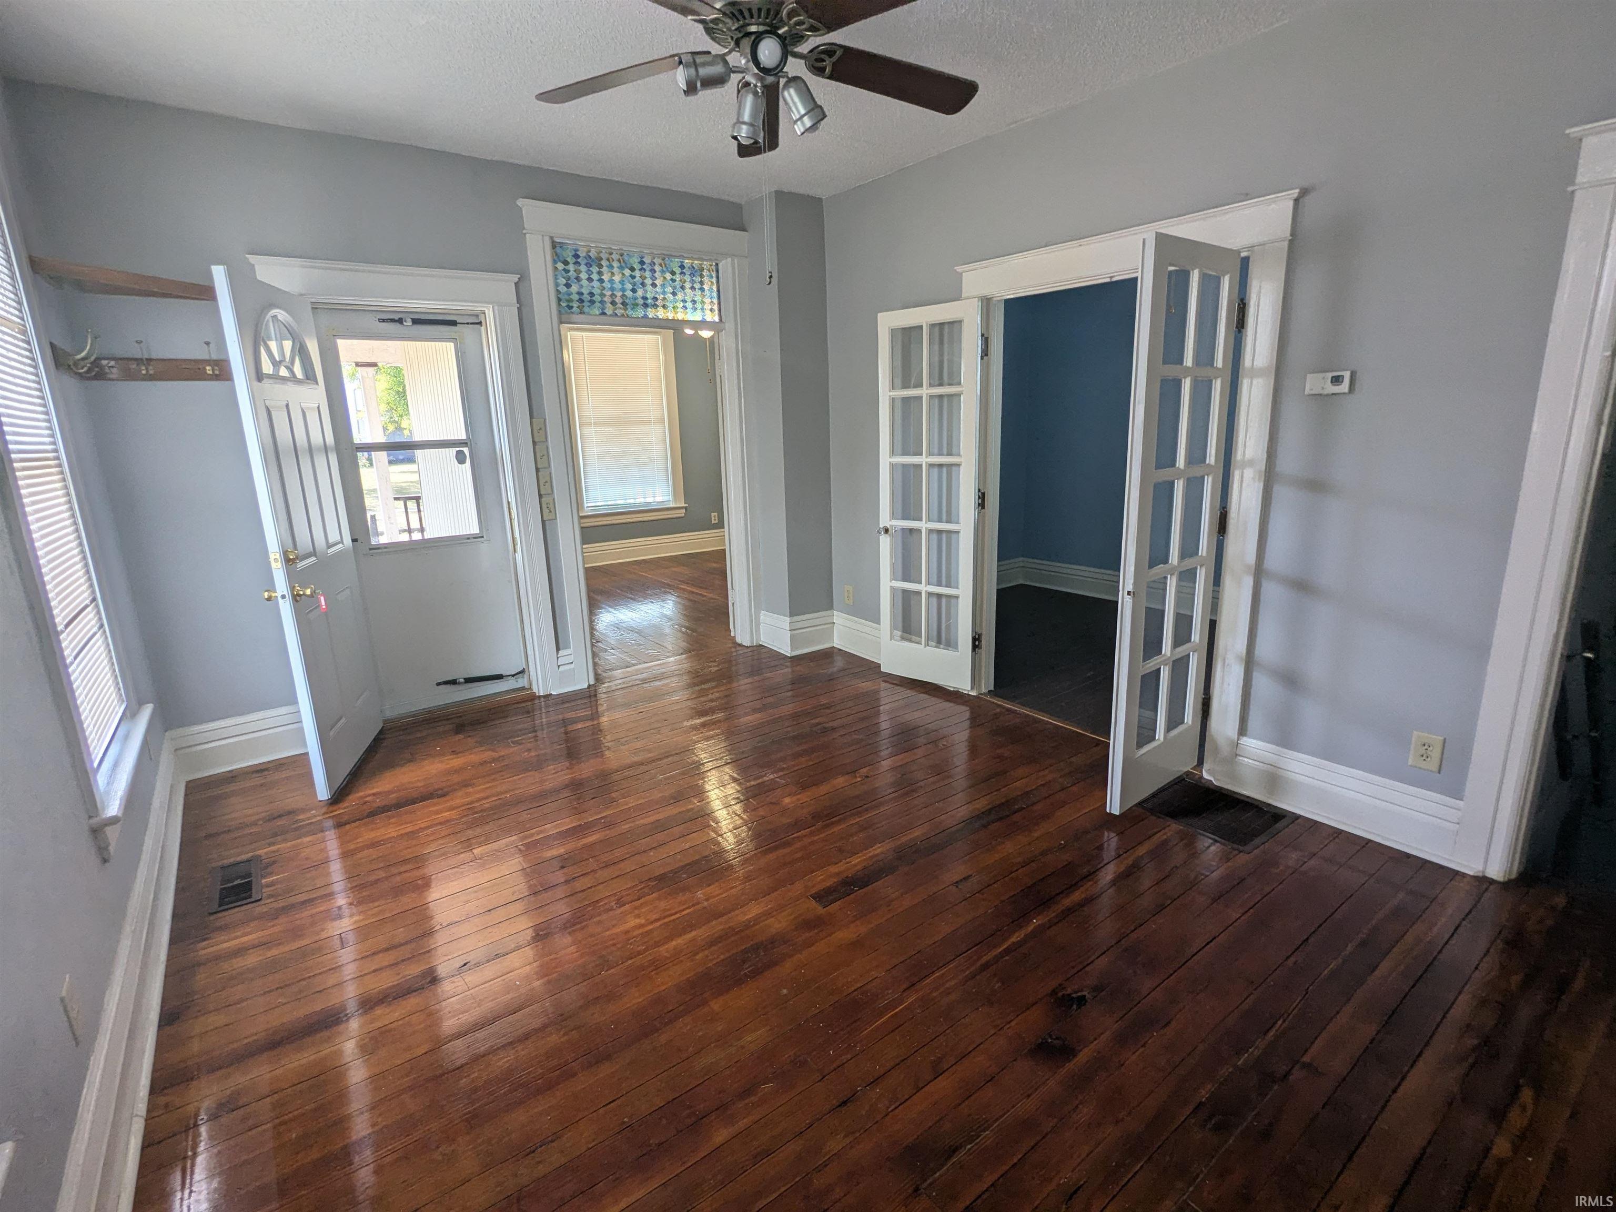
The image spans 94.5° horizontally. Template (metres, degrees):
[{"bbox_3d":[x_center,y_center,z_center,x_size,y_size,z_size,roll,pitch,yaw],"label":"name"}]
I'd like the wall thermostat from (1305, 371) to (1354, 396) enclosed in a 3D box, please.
[{"bbox_3d":[1.730,-0.741,2.489,0.030,0.068,0.124,-13,17,-36],"label":"wall thermostat"}]

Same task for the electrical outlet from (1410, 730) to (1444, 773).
[{"bbox_3d":[2.039,0.485,2.462,0.010,0.122,0.081,-13,17,-36],"label":"electrical outlet"}]

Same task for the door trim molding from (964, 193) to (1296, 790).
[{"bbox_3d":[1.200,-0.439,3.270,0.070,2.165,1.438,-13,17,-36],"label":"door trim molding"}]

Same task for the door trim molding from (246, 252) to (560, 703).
[{"bbox_3d":[-1.897,-0.504,3.794,1.155,2.257,0.070,-13,17,-36],"label":"door trim molding"}]

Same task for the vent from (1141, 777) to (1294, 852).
[{"bbox_3d":[1.536,0.773,2.825,0.390,0.012,0.430,-13,17,-36],"label":"vent"}]

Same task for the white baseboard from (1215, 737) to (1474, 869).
[{"bbox_3d":[1.889,0.679,2.696,0.030,0.228,0.760,-13,17,-36],"label":"white baseboard"}]

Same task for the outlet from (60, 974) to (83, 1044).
[{"bbox_3d":[-1.528,0.840,1.556,0.010,0.122,0.082,-13,17,-36],"label":"outlet"}]

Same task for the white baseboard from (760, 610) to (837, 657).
[{"bbox_3d":[-0.085,0.155,5.083,0.340,0.227,0.402,-13,17,-36],"label":"white baseboard"}]

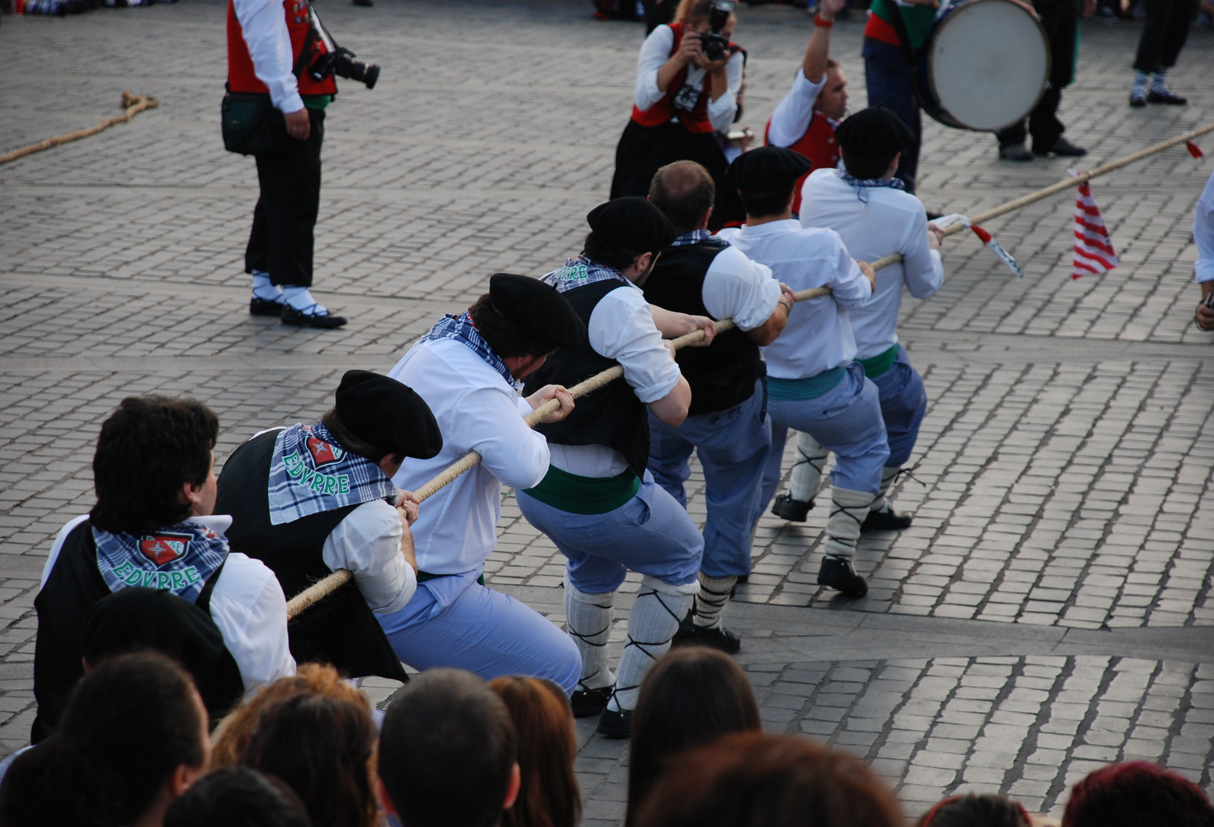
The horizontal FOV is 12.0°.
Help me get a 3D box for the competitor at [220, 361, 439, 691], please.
[{"bbox_3d":[-0.658,0.574,13.600,0.520,1.340,0.680,6,10,38],"label":"competitor"}]

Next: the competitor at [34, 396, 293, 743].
[{"bbox_3d":[-0.958,0.692,12.500,0.570,1.410,0.680,4,8,25],"label":"competitor"}]

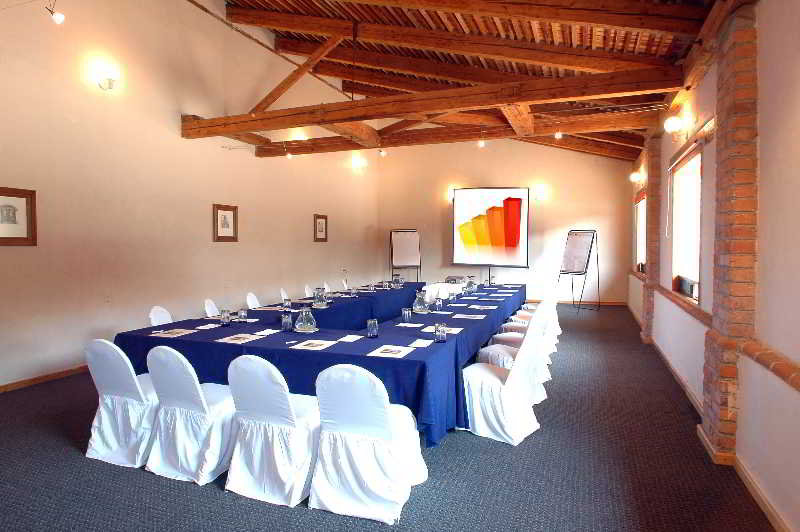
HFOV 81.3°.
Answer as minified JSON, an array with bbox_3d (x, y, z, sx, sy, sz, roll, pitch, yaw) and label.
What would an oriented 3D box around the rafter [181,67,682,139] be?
[{"bbox_3d":[-0.191,-2.055,6.127,6.770,0.260,0.190,1,3,21],"label":"rafter"}]

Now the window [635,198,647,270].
[{"bbox_3d":[4.893,-0.635,9.455,0.120,1.460,1.420,1,3,21],"label":"window"}]

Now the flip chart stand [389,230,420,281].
[{"bbox_3d":[0.157,0.015,12.279,0.750,1.880,0.800,0,3,-4],"label":"flip chart stand"}]

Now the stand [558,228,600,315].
[{"bbox_3d":[4.078,0.108,10.776,0.850,1.850,0.720,-2,4,-35],"label":"stand"}]

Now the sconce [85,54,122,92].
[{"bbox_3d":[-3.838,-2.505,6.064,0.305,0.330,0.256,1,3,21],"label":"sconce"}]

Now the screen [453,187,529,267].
[{"bbox_3d":[2.435,-1.035,12.569,1.996,2.095,0.058,1,3,21],"label":"screen"}]

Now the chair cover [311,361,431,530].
[{"bbox_3d":[-0.191,1.040,3.065,0.569,0.927,0.610,1,3,21],"label":"chair cover"}]

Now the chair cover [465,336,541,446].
[{"bbox_3d":[0.861,0.952,4.041,0.650,0.925,0.520,3,4,39],"label":"chair cover"}]

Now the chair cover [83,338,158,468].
[{"bbox_3d":[-2.034,0.976,3.686,0.520,0.925,0.650,1,3,21],"label":"chair cover"}]

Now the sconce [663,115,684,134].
[{"bbox_3d":[3.105,-1.601,5.267,0.231,0.223,0.198,1,3,21],"label":"sconce"}]

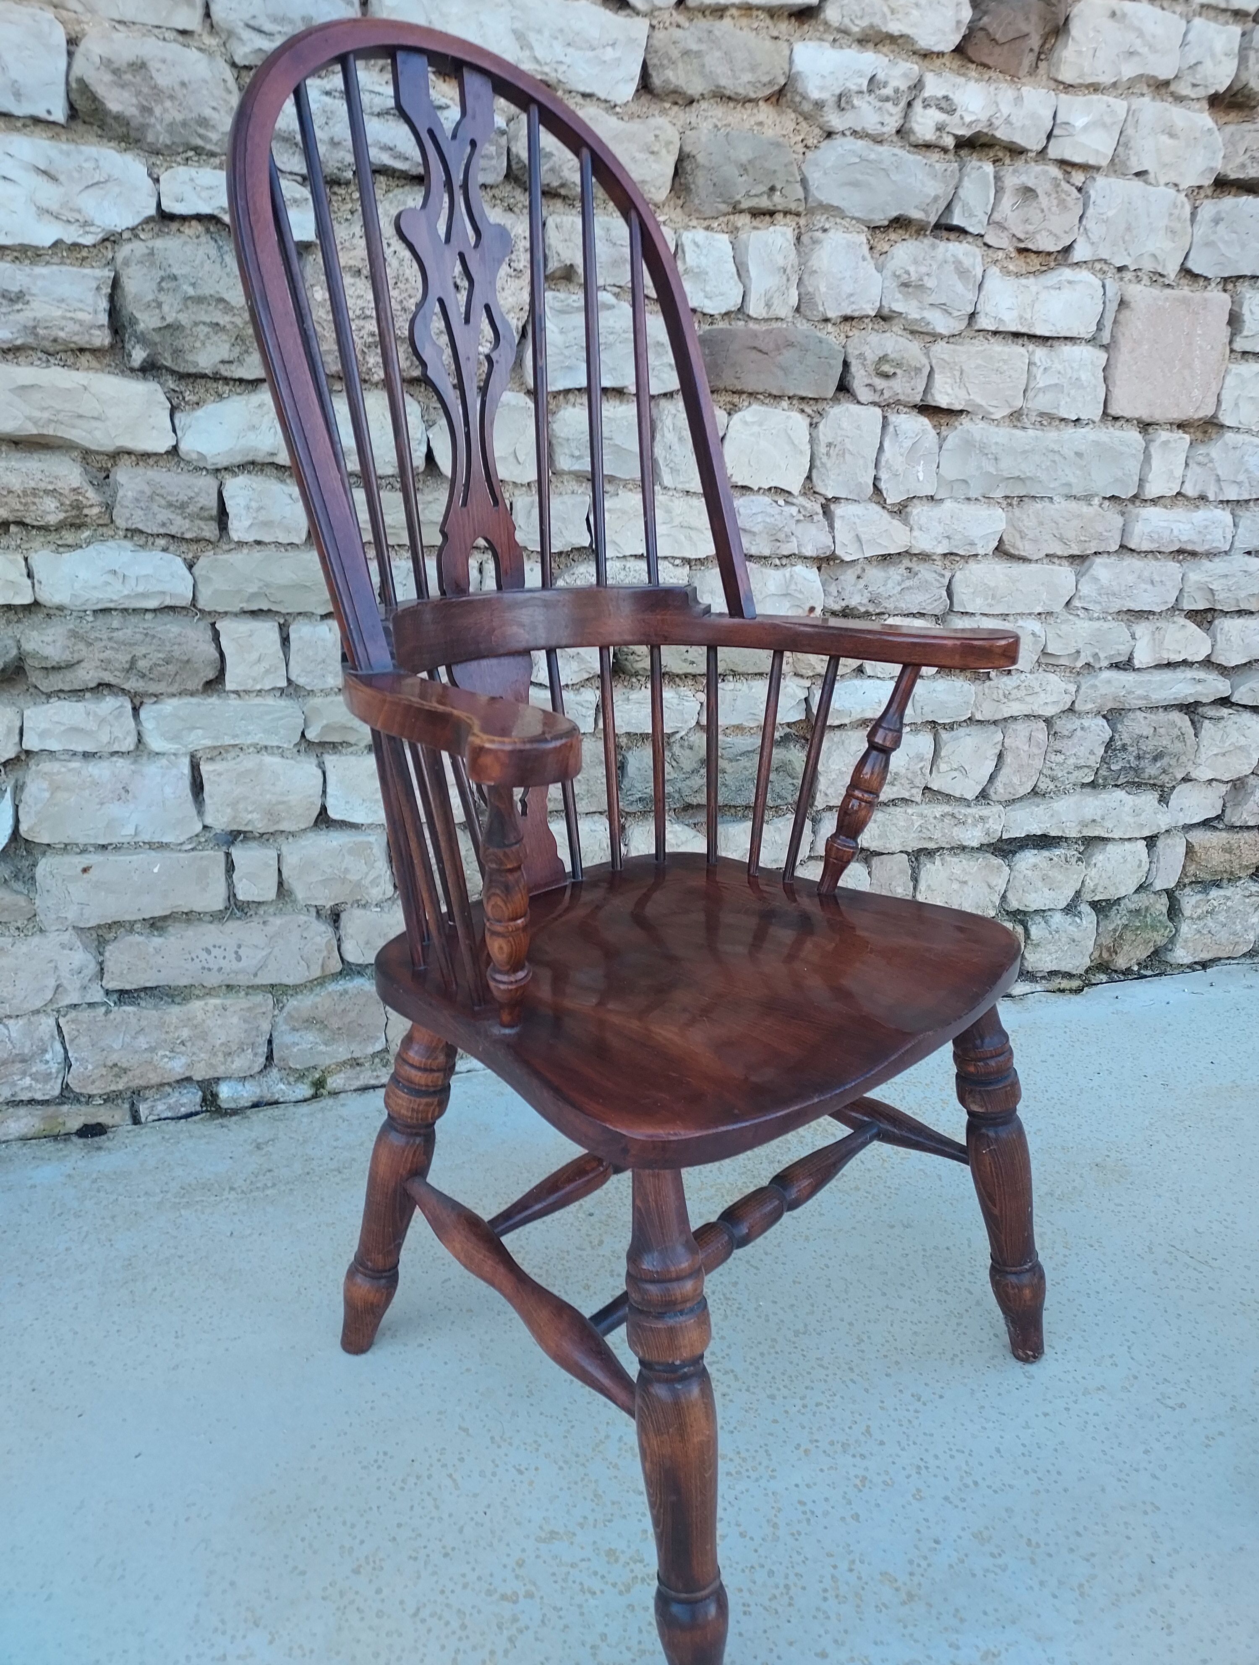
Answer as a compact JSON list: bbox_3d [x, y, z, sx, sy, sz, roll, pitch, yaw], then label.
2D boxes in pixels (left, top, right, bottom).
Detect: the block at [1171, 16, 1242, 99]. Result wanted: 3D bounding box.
[{"bbox_3d":[0.724,-0.999,1.524,0.099,0.085,0.110,-5,22,-18],"label":"block"}]

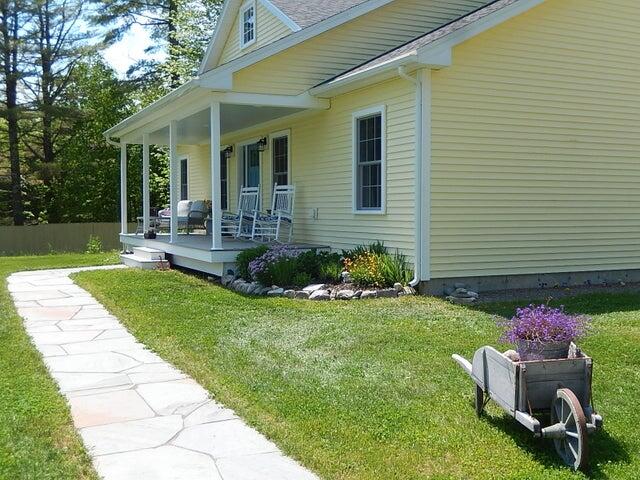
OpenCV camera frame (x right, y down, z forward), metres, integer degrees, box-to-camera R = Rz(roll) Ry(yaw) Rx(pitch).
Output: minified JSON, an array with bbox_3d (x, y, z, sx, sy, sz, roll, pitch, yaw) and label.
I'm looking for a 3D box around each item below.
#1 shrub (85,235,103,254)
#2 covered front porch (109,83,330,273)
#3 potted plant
[{"bbox_3d":[-7.769,0.154,26.000,0.600,0.700,0.600,0,2,0],"label":"shrub"},{"bbox_3d":[-2.759,-1.128,16.616,2.710,3.180,8.850,-1,2,-25],"label":"covered front porch"},{"bbox_3d":[1.370,0.664,4.600,0.530,0.530,0.510,0,2,-7],"label":"potted plant"}]

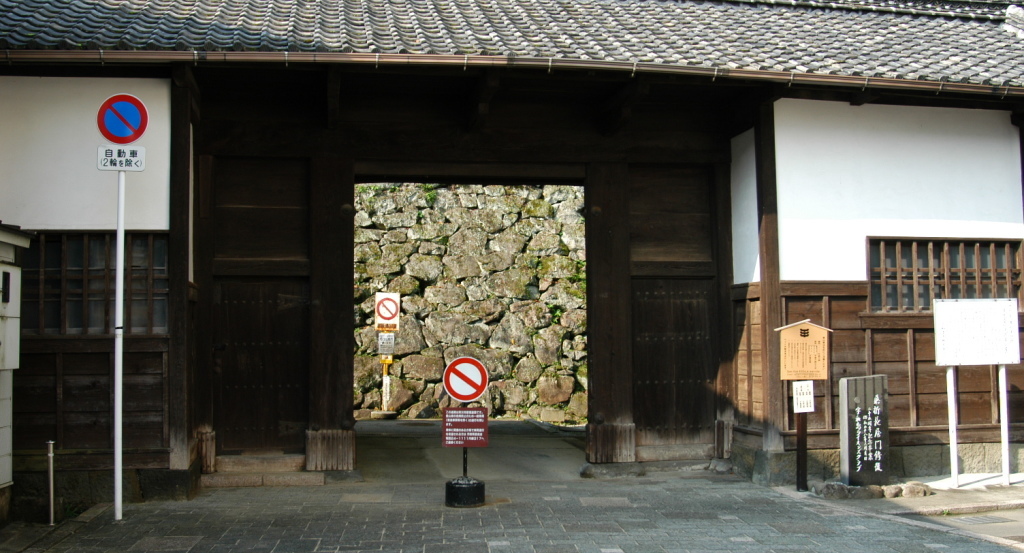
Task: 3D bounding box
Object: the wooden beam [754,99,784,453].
[{"bbox_3d":[2.755,-0.029,10.957,0.174,3.772,0.176,0,-3,-9],"label":"wooden beam"}]

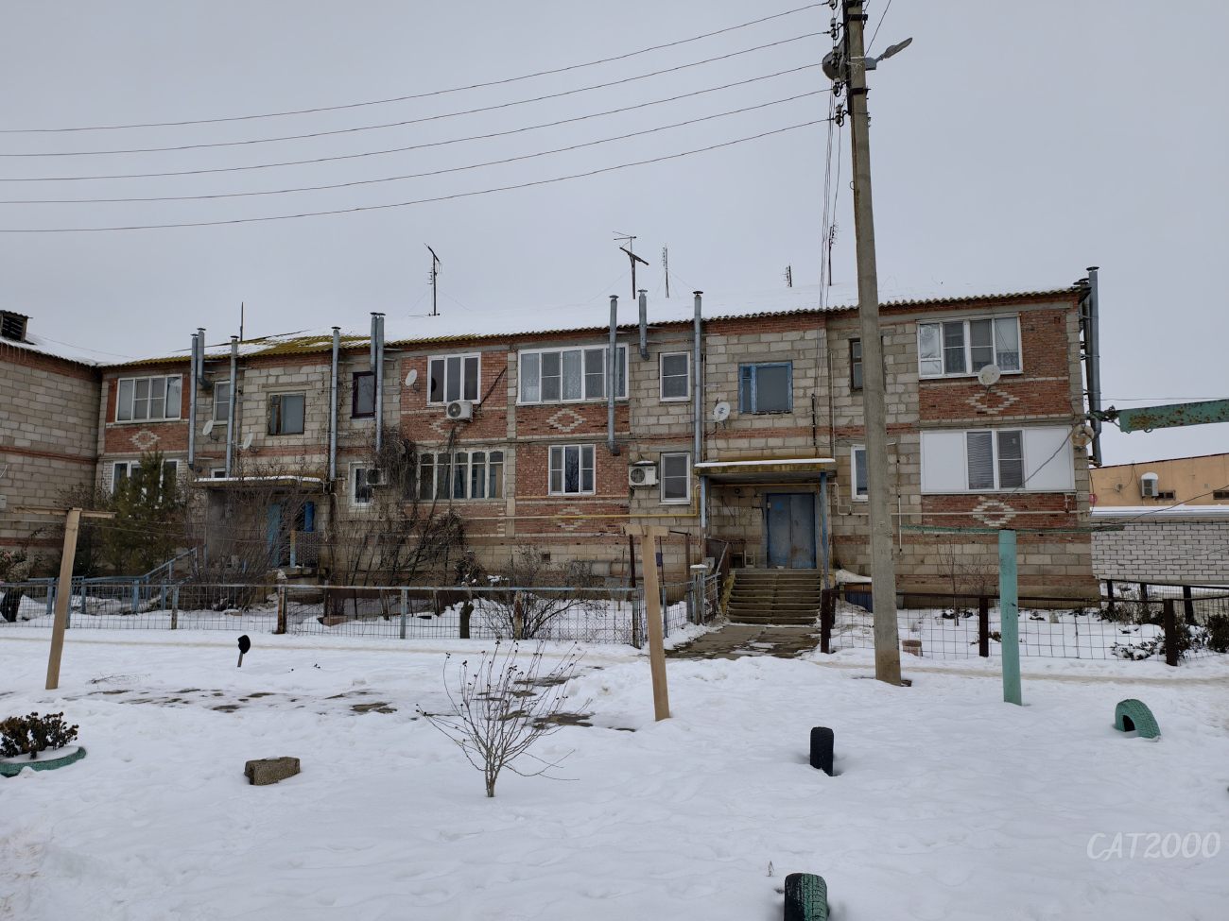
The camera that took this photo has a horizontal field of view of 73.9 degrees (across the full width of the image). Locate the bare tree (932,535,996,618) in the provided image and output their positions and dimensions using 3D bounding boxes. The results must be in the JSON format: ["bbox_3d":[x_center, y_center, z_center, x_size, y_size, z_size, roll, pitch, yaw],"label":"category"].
[{"bbox_3d":[7.252,2.430,16.967,1.231,1.761,1.100,-3,-7,22],"label":"bare tree"}]

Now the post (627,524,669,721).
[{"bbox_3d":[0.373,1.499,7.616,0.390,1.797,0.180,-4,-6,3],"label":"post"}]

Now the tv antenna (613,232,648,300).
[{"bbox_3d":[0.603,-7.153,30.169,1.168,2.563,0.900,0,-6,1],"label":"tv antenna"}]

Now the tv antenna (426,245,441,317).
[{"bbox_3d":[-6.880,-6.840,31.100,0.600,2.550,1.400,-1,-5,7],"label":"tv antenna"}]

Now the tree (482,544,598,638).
[{"bbox_3d":[-1.313,2.370,14.692,2.082,1.674,1.600,0,-6,-6],"label":"tree"}]

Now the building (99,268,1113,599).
[{"bbox_3d":[-1.646,-0.586,29.897,31.000,10.500,12.400,-2,-6,15],"label":"building"}]

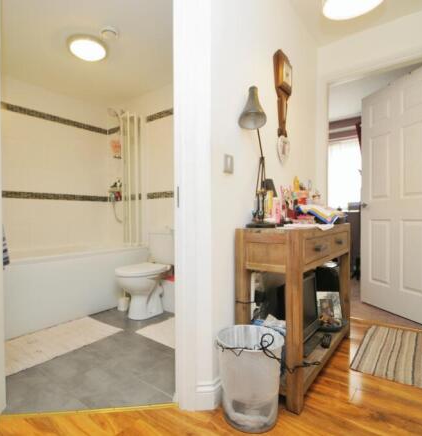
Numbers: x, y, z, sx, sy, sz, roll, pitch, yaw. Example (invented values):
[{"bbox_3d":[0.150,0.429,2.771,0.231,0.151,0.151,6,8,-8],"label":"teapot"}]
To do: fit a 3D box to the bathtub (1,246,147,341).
[{"bbox_3d":[-1.433,0.562,2.328,0.700,0.525,1.700,0,0,37],"label":"bathtub"}]

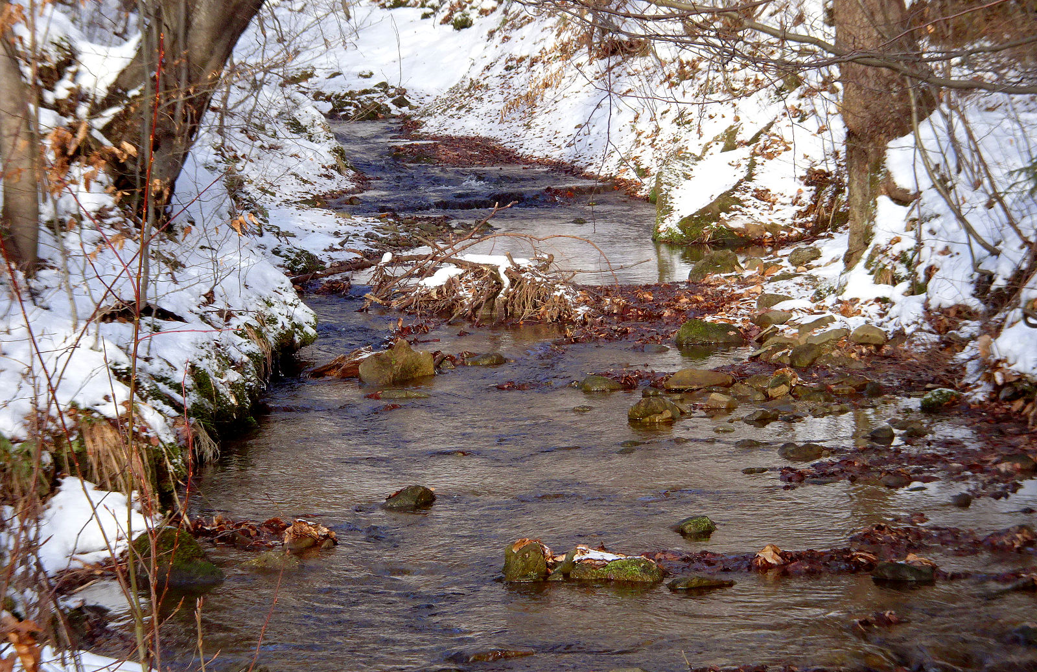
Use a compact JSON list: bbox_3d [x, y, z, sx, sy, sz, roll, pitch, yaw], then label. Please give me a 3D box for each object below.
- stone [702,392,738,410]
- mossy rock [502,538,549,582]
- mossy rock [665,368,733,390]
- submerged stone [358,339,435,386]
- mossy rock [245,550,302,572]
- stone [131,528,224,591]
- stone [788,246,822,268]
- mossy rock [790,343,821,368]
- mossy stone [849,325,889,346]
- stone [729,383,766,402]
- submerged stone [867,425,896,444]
[{"bbox_3d":[0.992,0.323,15.500,0.176,0.090,0.140,0,5,0],"label":"stone"},{"bbox_3d":[0.030,0.841,11.766,0.171,0.169,0.146,0,6,0],"label":"mossy rock"},{"bbox_3d":[0.942,0.228,16.400,0.359,0.110,0.230,0,5,0],"label":"mossy rock"},{"bbox_3d":[-0.649,0.142,16.750,0.406,0.250,0.270,0,5,0],"label":"submerged stone"},{"bbox_3d":[-0.945,0.866,12.074,0.219,0.078,0.165,0,6,0],"label":"mossy rock"},{"bbox_3d":[-1.270,0.829,11.730,0.341,0.236,0.289,0,6,0],"label":"stone"},{"bbox_3d":[1.883,-0.519,20.684,0.232,0.134,0.187,0,6,0],"label":"stone"},{"bbox_3d":[1.593,0.110,17.450,0.180,0.135,0.160,0,5,0],"label":"mossy rock"},{"bbox_3d":[1.980,-0.007,17.774,0.217,0.116,0.164,0,6,0],"label":"mossy stone"},{"bbox_3d":[1.155,0.286,15.850,0.184,0.090,0.140,0,5,0],"label":"stone"},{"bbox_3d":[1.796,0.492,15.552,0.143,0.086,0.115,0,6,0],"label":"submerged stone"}]

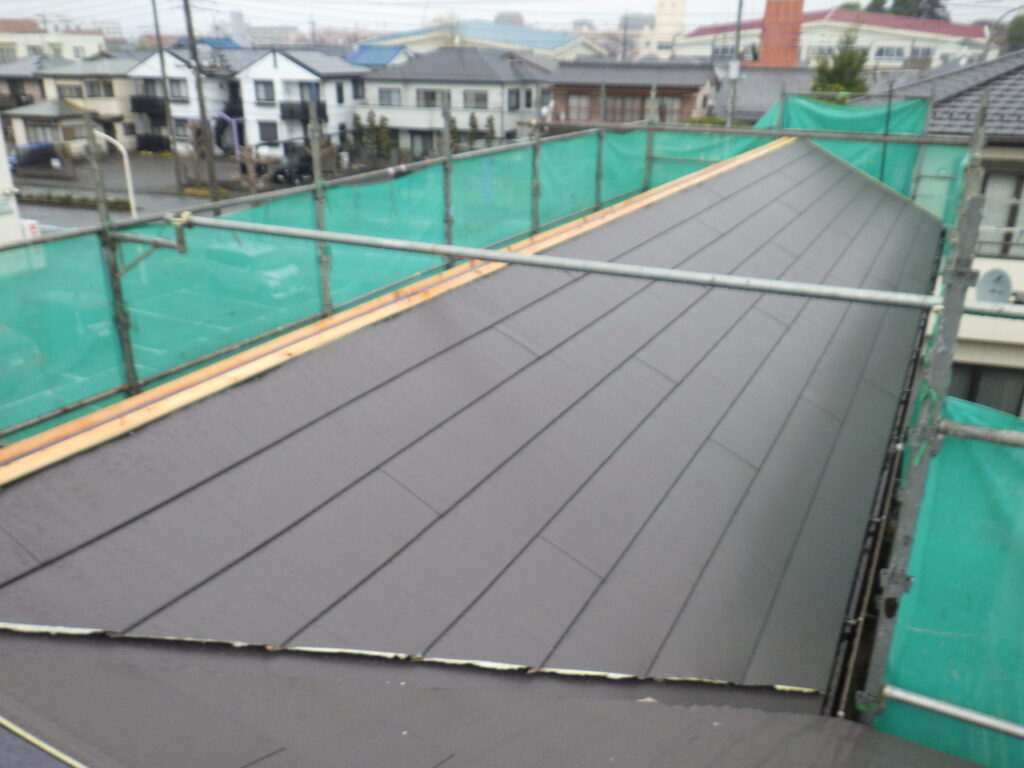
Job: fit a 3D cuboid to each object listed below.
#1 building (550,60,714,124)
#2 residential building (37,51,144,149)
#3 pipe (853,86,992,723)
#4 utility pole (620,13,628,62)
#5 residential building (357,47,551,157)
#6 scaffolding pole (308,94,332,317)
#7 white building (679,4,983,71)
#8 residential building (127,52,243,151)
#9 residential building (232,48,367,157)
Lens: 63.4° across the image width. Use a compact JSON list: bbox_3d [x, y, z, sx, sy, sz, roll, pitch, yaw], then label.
[{"bbox_3d":[8.660,-18.108,56.920,9.900,6.500,5.800,11,24,24],"label":"building"},{"bbox_3d":[-32.536,-23.920,69.637,8.200,7.350,6.500,9,23,20],"label":"residential building"},{"bbox_3d":[1.144,0.200,2.344,0.060,1.936,0.060,12,24,26],"label":"pipe"},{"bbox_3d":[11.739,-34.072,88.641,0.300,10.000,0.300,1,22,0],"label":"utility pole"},{"bbox_3d":[-4.407,-22.986,67.022,12.000,8.000,8.300,9,23,20],"label":"residential building"},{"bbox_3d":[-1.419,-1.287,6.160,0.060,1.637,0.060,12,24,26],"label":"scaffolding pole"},{"bbox_3d":[44.188,-44.226,114.101,37.393,12.700,16.000,10,24,26],"label":"white building"},{"bbox_3d":[-24.962,-23.222,67.618,7.900,7.600,8.000,9,23,20],"label":"residential building"},{"bbox_3d":[-15.931,-21.922,64.535,7.600,7.650,6.900,9,23,20],"label":"residential building"}]

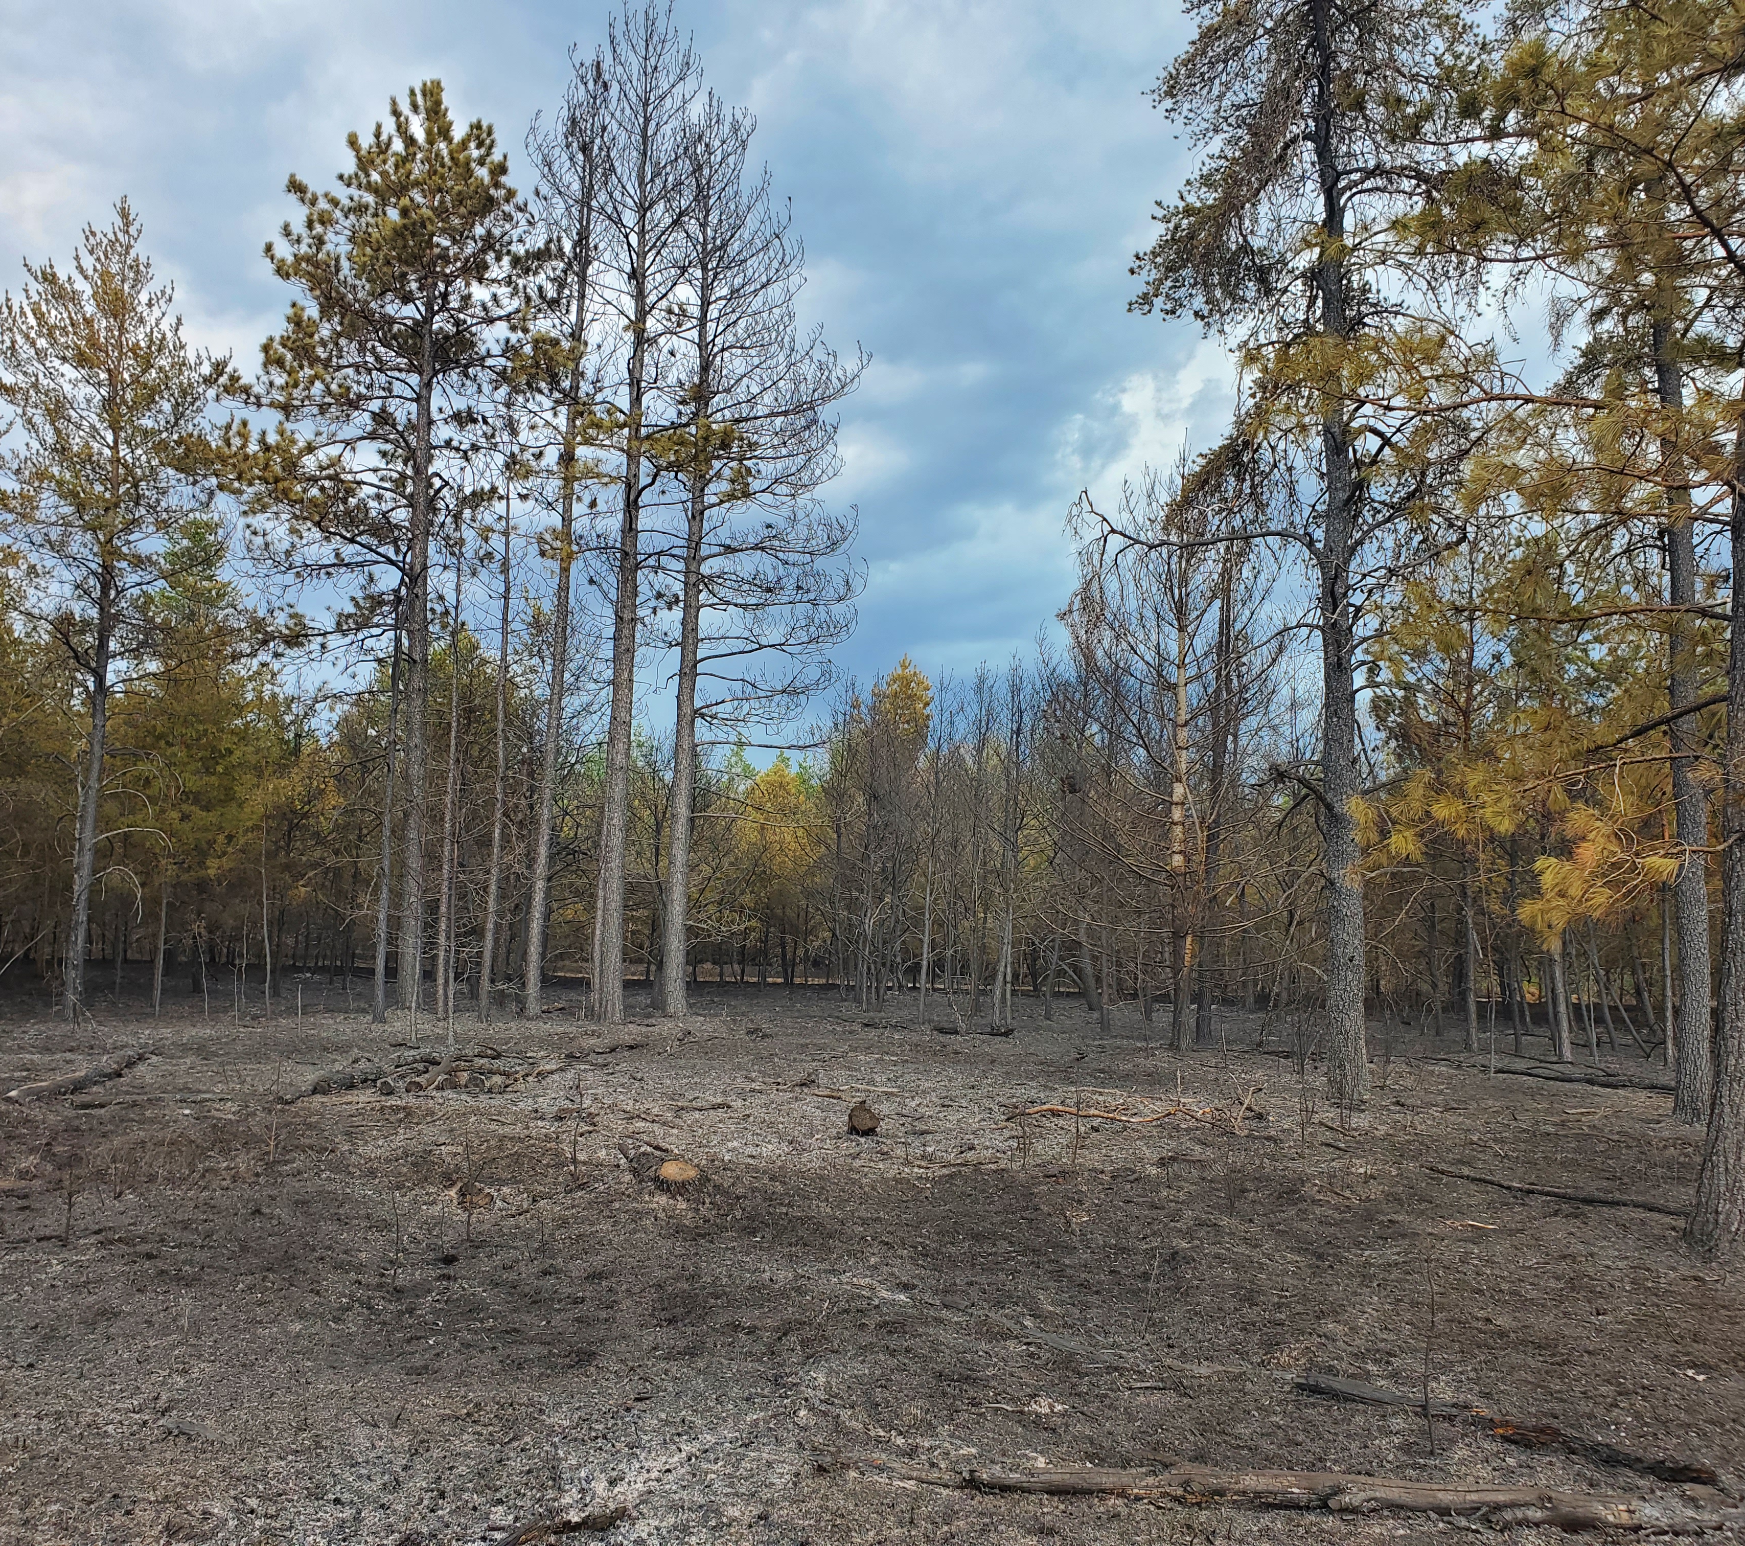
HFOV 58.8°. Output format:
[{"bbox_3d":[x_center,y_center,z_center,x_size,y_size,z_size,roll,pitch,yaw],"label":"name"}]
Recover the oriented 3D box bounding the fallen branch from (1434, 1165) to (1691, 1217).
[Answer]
[{"bbox_3d":[4.566,2.780,10.414,0.110,0.060,1.944,5,-7,-32],"label":"fallen branch"}]

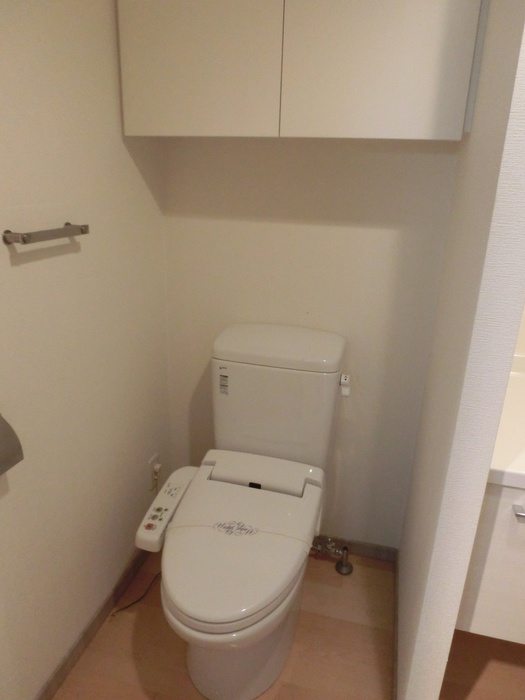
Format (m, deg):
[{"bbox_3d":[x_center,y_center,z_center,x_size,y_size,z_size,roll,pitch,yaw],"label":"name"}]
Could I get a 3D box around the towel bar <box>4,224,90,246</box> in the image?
[{"bbox_3d":[-0.477,-0.262,1.091,0.049,0.028,0.233,7,20,13],"label":"towel bar"}]

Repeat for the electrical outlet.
[{"bbox_3d":[-0.405,0.466,1.822,0.013,0.119,0.070,7,20,13],"label":"electrical outlet"}]

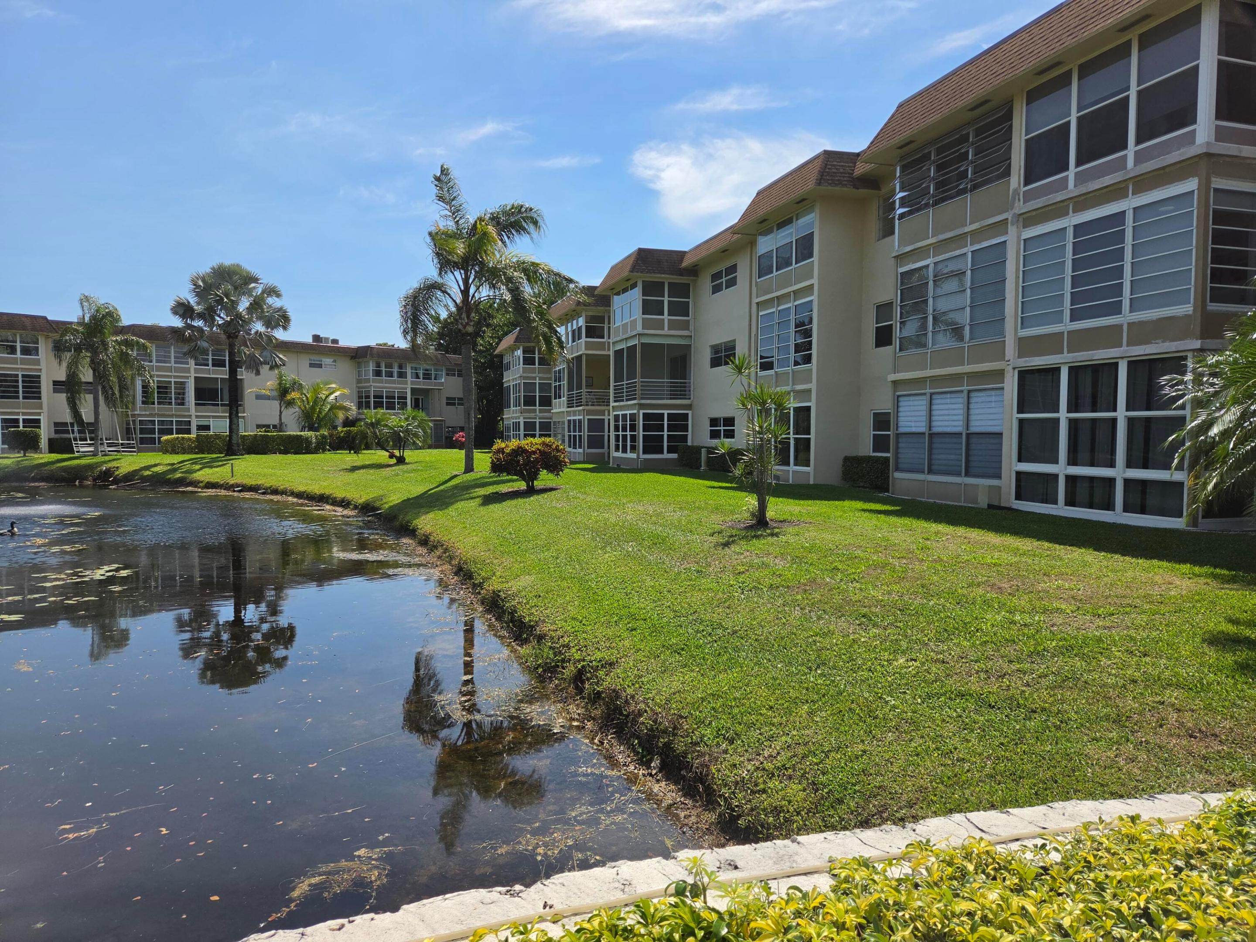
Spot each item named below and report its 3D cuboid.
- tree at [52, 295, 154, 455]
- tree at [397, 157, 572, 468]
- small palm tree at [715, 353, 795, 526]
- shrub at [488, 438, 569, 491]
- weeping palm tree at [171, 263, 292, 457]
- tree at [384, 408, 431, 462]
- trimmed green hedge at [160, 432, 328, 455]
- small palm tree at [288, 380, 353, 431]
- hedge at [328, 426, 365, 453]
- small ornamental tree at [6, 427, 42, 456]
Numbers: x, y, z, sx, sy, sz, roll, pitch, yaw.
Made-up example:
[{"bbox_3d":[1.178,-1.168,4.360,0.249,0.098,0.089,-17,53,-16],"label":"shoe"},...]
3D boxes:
[{"bbox_3d":[-27.967,-5.054,44.300,4.549,8.548,4.549,-1,3,-32],"label":"tree"},{"bbox_3d":[-4.644,-5.000,27.762,5.799,10.175,5.400,0,3,-9],"label":"tree"},{"bbox_3d":[1.972,-0.496,12.938,1.202,2.661,1.150,1,3,9],"label":"small palm tree"},{"bbox_3d":[-2.359,-0.157,19.871,1.877,1.251,1.750,0,3,-7],"label":"shrub"},{"bbox_3d":[-21.540,-5.979,45.057,5.886,10.371,5.886,-1,3,-25],"label":"weeping palm tree"},{"bbox_3d":[-9.453,-1.513,35.945,2.020,2.335,2.020,0,3,-15],"label":"tree"},{"bbox_3d":[-21.743,-1.592,47.790,8.638,1.250,1.200,-1,3,-18],"label":"trimmed green hedge"},{"bbox_3d":[-19.418,-3.450,52.694,3.893,4.546,3.893,-1,3,-20],"label":"small palm tree"},{"bbox_3d":[-17.551,-1.966,52.261,2.569,1.658,1.400,-1,3,-18],"label":"hedge"},{"bbox_3d":[-31.476,-1.538,43.463,1.491,1.573,1.491,-2,3,-36],"label":"small ornamental tree"}]

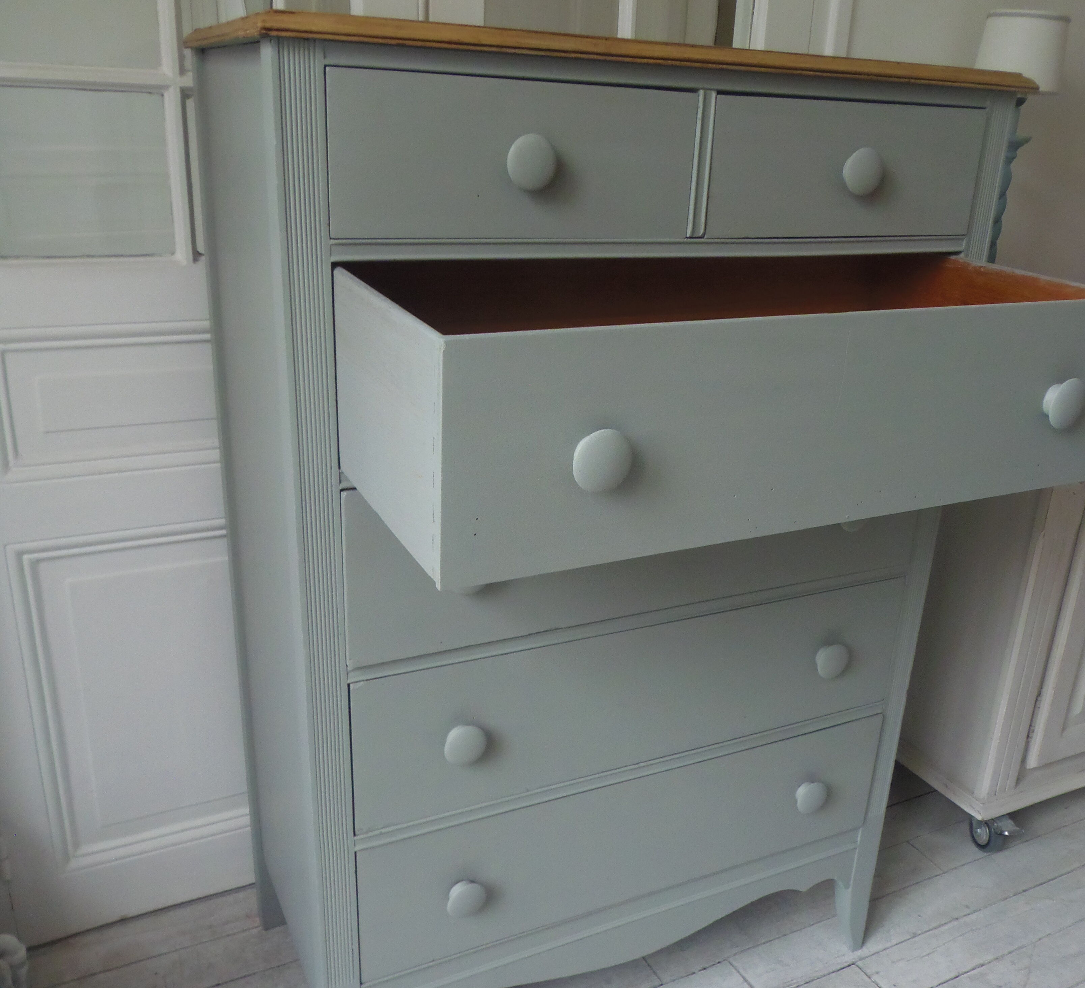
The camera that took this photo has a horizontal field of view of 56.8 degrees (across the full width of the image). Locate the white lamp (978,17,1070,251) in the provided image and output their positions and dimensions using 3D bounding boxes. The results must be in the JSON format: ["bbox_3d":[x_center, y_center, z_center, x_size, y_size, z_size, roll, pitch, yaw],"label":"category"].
[{"bbox_3d":[0.816,-0.588,1.784,0.141,0.478,0.141,-7,22,-25],"label":"white lamp"}]

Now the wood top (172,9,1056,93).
[{"bbox_3d":[0.087,-0.506,1.184,0.911,0.021,0.438,-7,22,-25],"label":"wood top"}]

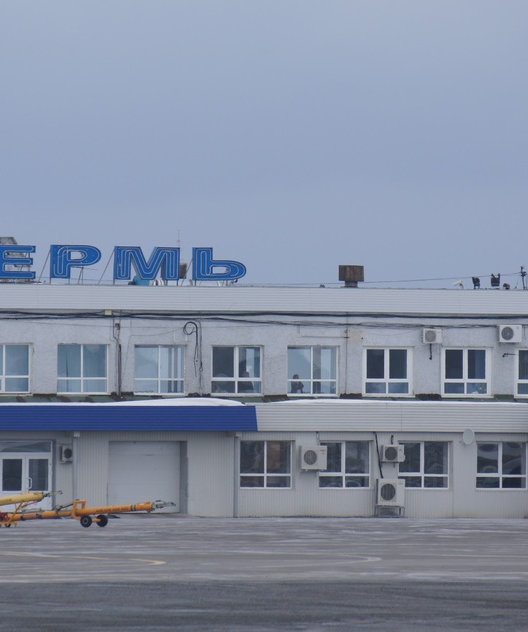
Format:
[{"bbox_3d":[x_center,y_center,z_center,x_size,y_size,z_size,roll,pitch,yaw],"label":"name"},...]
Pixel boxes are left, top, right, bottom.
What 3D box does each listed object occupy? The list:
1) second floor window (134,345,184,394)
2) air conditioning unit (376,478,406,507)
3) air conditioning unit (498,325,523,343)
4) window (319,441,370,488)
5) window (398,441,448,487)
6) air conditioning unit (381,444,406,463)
[{"bbox_3d":[-3.768,1.921,296.658,1.900,1.780,0.150,1,-1,-21],"label":"second floor window"},{"bbox_3d":[4.483,6.246,293.937,0.970,0.950,0.350,1,-1,-21],"label":"air conditioning unit"},{"bbox_3d":[8.795,0.642,297.508,0.867,0.616,0.300,1,-1,-23],"label":"air conditioning unit"},{"bbox_3d":[2.853,5.261,293.693,1.900,1.710,0.150,1,-1,-21],"label":"window"},{"bbox_3d":[5.620,5.283,292.985,1.931,1.657,0.120,1,-1,-23],"label":"window"},{"bbox_3d":[4.521,4.850,292.175,0.796,0.591,0.280,1,-1,-23],"label":"air conditioning unit"}]

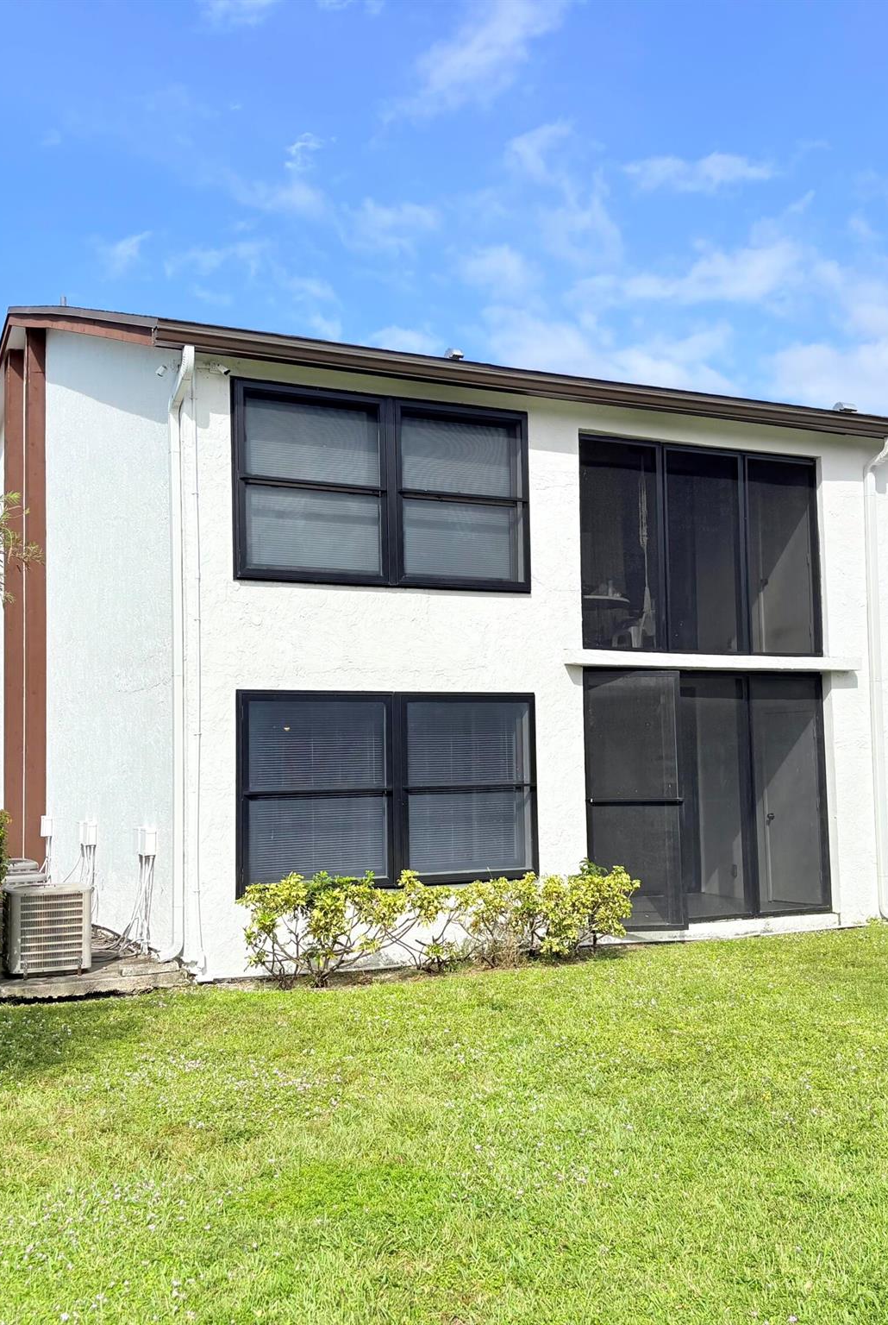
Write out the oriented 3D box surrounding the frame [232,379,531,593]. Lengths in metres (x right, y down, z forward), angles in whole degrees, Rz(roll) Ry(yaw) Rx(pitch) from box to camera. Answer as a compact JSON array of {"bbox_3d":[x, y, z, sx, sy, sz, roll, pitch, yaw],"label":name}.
[{"bbox_3d":[-0.469,-1.478,11.463,2.798,1.670,0.120,1,-5,-27],"label":"frame"}]

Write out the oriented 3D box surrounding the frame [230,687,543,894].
[{"bbox_3d":[-0.417,1.084,11.262,2.798,1.670,0.120,1,-5,-27],"label":"frame"}]

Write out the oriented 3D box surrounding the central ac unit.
[{"bbox_3d":[-3.178,2.136,10.606,0.610,0.645,0.600,1,-5,-27],"label":"central ac unit"}]

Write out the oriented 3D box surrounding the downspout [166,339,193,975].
[{"bbox_3d":[-2.072,-0.037,10.330,0.170,4.820,0.600,1,-5,-27],"label":"downspout"}]

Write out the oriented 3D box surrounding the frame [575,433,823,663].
[{"bbox_3d":[2.602,-1.121,13.100,2.945,2.082,0.100,1,-5,-27],"label":"frame"}]

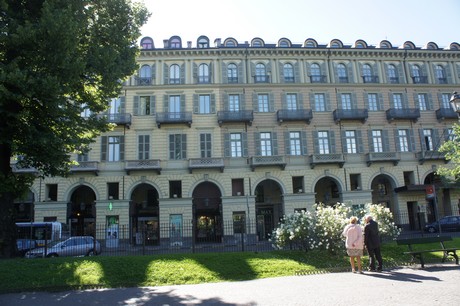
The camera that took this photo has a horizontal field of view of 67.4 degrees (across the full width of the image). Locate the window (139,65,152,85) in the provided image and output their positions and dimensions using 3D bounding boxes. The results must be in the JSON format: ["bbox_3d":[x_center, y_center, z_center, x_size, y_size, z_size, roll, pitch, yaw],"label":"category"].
[{"bbox_3d":[-9.493,-8.819,38.725,1.500,2.500,0.250,-2,-13,-5],"label":"window"}]

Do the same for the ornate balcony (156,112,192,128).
[{"bbox_3d":[-5.663,-3.347,35.338,3.560,1.350,1.000,-2,-11,-5],"label":"ornate balcony"}]

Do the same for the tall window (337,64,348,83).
[{"bbox_3d":[12.482,-8.829,38.161,1.200,2.400,0.220,-2,-12,-4],"label":"tall window"}]

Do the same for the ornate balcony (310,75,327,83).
[{"bbox_3d":[9.620,-7.997,37.426,1.760,0.950,0.500,-2,-12,-4],"label":"ornate balcony"}]

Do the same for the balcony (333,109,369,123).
[{"bbox_3d":[12.892,-3.916,36.825,3.320,1.230,1.000,-2,-11,-5],"label":"balcony"}]

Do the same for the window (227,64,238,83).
[{"bbox_3d":[0.288,-9.267,39.680,1.350,2.500,0.250,-2,-13,-5],"label":"window"}]

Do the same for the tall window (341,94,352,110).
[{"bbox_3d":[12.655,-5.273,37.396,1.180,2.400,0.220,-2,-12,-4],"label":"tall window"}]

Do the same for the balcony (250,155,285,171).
[{"bbox_3d":[3.826,1.105,34.151,3.400,1.365,1.050,-2,-11,-5],"label":"balcony"}]

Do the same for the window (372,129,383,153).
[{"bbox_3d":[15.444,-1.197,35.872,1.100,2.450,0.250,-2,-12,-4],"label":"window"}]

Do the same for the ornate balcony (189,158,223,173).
[{"bbox_3d":[-2.244,1.303,33.636,3.454,1.342,1.050,-2,-11,-5],"label":"ornate balcony"}]

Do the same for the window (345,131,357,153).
[{"bbox_3d":[12.864,-1.196,36.910,1.050,2.410,0.250,-2,-11,-5],"label":"window"}]

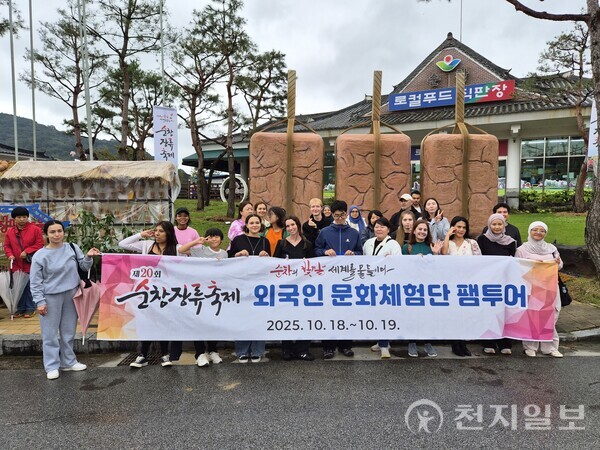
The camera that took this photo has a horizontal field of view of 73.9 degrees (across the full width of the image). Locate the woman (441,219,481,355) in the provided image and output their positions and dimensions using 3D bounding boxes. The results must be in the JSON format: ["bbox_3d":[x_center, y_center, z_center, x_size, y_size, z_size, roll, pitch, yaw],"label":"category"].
[{"bbox_3d":[1.862,0.719,4.624,0.460,1.625,0.350,1,4,8],"label":"woman"}]

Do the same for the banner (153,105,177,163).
[{"bbox_3d":[-3.529,-2.182,10.500,0.640,1.850,0.060,-2,4,-30],"label":"banner"}]

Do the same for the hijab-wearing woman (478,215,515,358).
[{"bbox_3d":[2.299,0.695,4.653,0.480,1.646,0.340,1,4,10],"label":"hijab-wearing woman"}]

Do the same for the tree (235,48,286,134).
[{"bbox_3d":[-1.669,-4.054,17.280,2.500,6.760,2.500,0,4,0],"label":"tree"}]

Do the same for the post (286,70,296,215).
[{"bbox_3d":[-0.194,-1.680,9.112,0.230,3.622,0.200,0,4,-3],"label":"post"}]

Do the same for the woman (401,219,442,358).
[{"bbox_3d":[1.380,0.716,4.530,0.480,1.570,0.400,0,3,12],"label":"woman"}]

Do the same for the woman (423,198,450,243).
[{"bbox_3d":[1.986,0.412,5.800,0.480,1.620,0.360,0,3,14],"label":"woman"}]

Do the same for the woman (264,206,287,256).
[{"bbox_3d":[-0.348,0.538,5.445,0.440,1.580,0.330,1,4,20],"label":"woman"}]

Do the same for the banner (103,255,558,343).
[{"bbox_3d":[0.373,0.824,4.441,5.020,0.943,0.200,0,4,-3],"label":"banner"}]

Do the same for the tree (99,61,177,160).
[{"bbox_3d":[-7.203,-4.011,17.783,3.300,6.455,3.200,0,4,0],"label":"tree"}]

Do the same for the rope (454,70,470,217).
[{"bbox_3d":[3.953,-1.771,9.700,0.380,3.900,0.450,0,3,6],"label":"rope"}]

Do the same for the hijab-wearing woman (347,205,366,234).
[{"bbox_3d":[0.913,0.463,6.442,0.450,1.570,0.320,0,4,3],"label":"hijab-wearing woman"}]

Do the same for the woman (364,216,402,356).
[{"bbox_3d":[0.941,0.703,4.550,0.470,1.600,0.380,1,3,18],"label":"woman"}]

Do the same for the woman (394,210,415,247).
[{"bbox_3d":[1.376,0.601,5.200,0.450,1.580,0.360,0,3,12],"label":"woman"}]

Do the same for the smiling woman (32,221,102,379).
[{"bbox_3d":[-2.432,0.748,4.100,0.700,1.600,0.420,-2,3,-27],"label":"smiling woman"}]

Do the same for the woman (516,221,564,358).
[{"bbox_3d":[2.733,0.734,4.530,0.520,1.550,0.400,0,3,14],"label":"woman"}]

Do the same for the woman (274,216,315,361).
[{"bbox_3d":[-0.063,0.713,4.550,0.470,1.620,0.380,0,3,-2],"label":"woman"}]

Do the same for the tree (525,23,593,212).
[{"bbox_3d":[10.019,-4.065,15.275,2.900,7.172,2.800,0,4,0],"label":"tree"}]

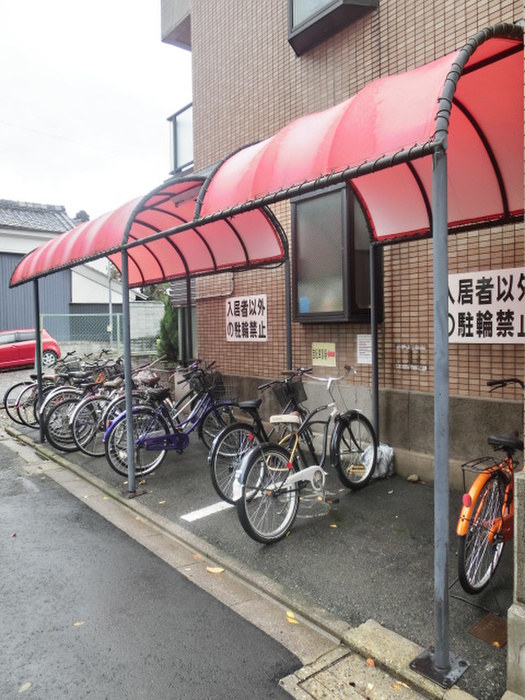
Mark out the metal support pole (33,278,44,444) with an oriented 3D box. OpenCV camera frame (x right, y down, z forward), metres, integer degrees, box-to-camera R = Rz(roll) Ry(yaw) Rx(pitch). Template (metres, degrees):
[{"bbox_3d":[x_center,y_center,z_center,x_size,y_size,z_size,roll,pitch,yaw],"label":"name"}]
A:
[{"bbox_3d":[-2.978,0.161,6.749,0.070,2.167,0.070,-3,3,-39],"label":"metal support pole"}]

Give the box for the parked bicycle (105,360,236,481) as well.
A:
[{"bbox_3d":[-0.814,0.713,5.416,1.820,1.100,0.580,-3,3,-36],"label":"parked bicycle"}]

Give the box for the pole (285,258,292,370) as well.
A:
[{"bbox_3d":[0.308,0.065,5.814,0.065,2.242,0.065,-3,3,-39],"label":"pole"}]

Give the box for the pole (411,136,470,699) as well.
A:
[{"bbox_3d":[0.762,0.269,2.150,0.190,2.233,0.190,-3,3,-39],"label":"pole"}]

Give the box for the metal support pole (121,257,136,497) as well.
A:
[{"bbox_3d":[-1.225,0.209,4.598,0.065,2.194,0.065,-3,3,-39],"label":"metal support pole"}]

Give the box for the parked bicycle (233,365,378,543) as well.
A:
[{"bbox_3d":[0.412,0.699,3.958,0.660,1.180,1.870,1,3,40],"label":"parked bicycle"}]

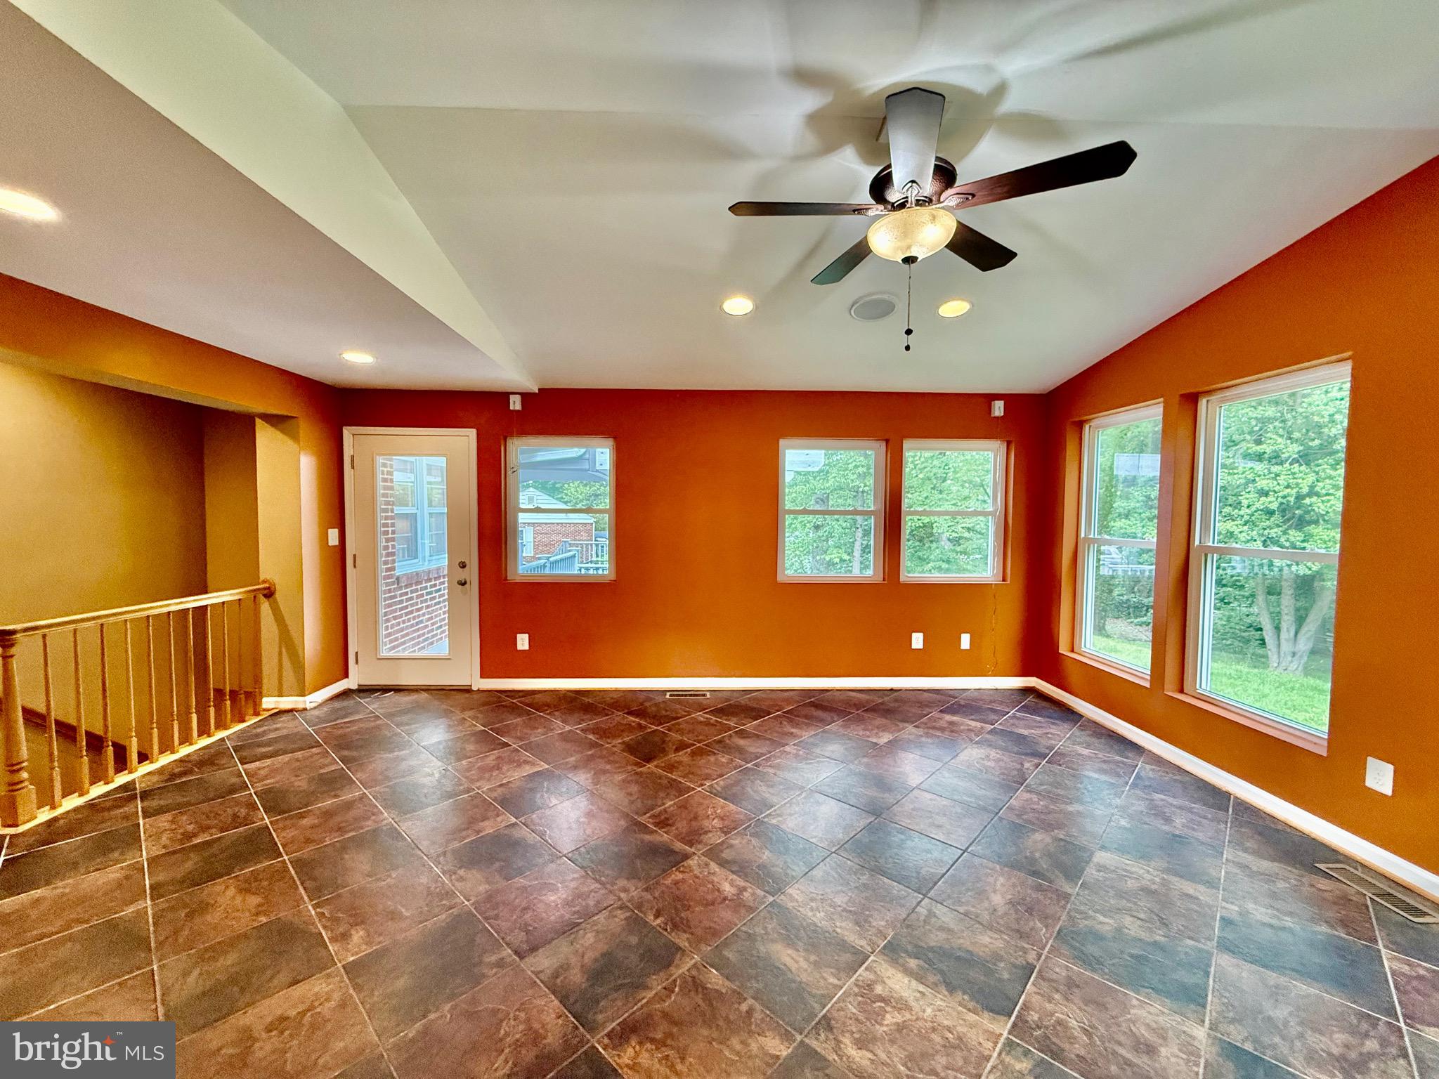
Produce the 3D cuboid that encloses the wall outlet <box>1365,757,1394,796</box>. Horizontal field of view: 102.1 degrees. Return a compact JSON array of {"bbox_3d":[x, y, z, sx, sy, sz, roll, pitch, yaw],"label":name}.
[{"bbox_3d":[2.752,0.990,2.431,0.010,0.125,0.088,0,3,-2],"label":"wall outlet"}]

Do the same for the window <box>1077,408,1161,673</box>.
[{"bbox_3d":[2.830,0.008,4.099,0.090,1.802,0.922,0,3,-2],"label":"window"}]

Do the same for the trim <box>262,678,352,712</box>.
[{"bbox_3d":[-3.207,1.197,4.505,0.348,0.100,0.459,0,3,-2],"label":"trim"}]

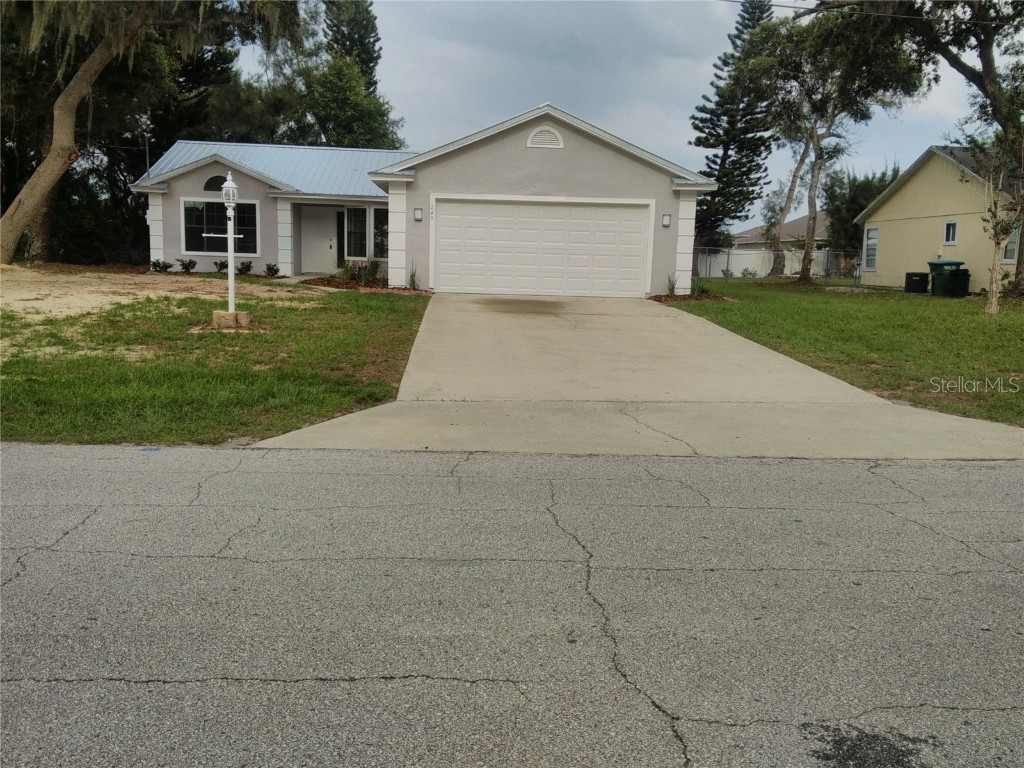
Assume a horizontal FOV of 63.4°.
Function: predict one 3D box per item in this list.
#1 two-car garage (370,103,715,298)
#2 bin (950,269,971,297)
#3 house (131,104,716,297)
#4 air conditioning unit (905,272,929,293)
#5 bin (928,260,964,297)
[{"bbox_3d":[0.547,-4.629,22.004,7.880,4.280,6.850,1,9,-4],"label":"two-car garage"},{"bbox_3d":[13.656,-3.072,25.294,0.530,0.800,0.500,1,9,-4],"label":"bin"},{"bbox_3d":[-3.582,-5.473,25.930,15.650,4.550,15.350,1,9,-4],"label":"house"},{"bbox_3d":[13.218,-3.314,27.100,0.670,0.670,0.630,4,9,14],"label":"air conditioning unit"},{"bbox_3d":[13.637,-3.295,25.968,0.780,1.080,0.650,1,9,-4],"label":"bin"}]

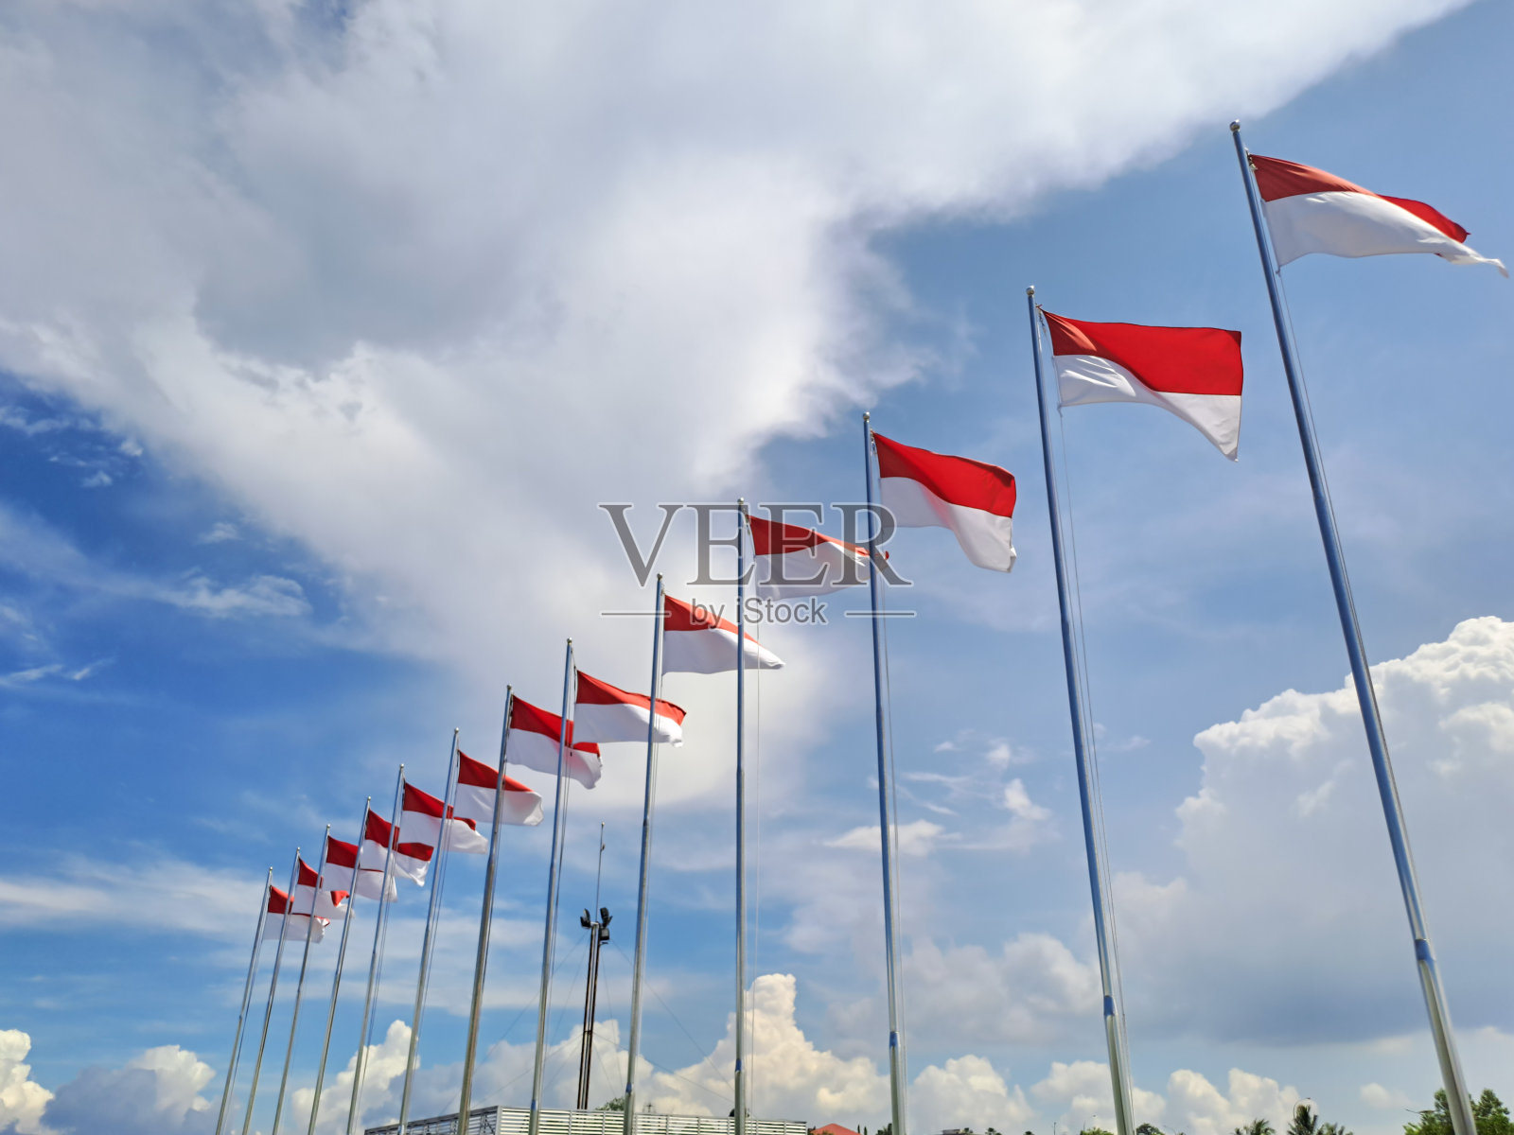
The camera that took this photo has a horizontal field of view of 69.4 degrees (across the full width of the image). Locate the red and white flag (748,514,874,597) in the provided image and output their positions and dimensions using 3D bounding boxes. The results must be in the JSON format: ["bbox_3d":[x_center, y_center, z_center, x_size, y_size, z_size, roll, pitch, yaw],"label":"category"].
[{"bbox_3d":[0.728,-0.168,12.877,1.640,1.130,0.330,-2,-29,3],"label":"red and white flag"}]

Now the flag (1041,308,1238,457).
[{"bbox_3d":[3.175,-1.521,9.109,1.700,1.400,0.400,-4,-27,7],"label":"flag"}]

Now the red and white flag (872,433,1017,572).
[{"bbox_3d":[1.972,-0.697,11.272,1.440,1.760,0.330,-2,-29,3],"label":"red and white flag"}]

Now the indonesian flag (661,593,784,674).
[{"bbox_3d":[-0.443,0.856,14.443,1.600,1.200,0.330,-2,-29,3],"label":"indonesian flag"}]

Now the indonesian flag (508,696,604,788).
[{"bbox_3d":[-3.303,2.872,17.954,1.650,1.400,0.400,-4,-27,7],"label":"indonesian flag"}]

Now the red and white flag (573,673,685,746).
[{"bbox_3d":[-1.832,2.083,15.963,1.800,1.200,0.400,-4,-27,7],"label":"red and white flag"}]

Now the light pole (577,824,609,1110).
[{"bbox_3d":[-5.059,12.664,33.566,1.000,9.560,0.900,4,-27,-8],"label":"light pole"}]

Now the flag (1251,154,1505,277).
[{"bbox_3d":[4.246,-2.424,7.556,1.580,1.150,0.400,-4,-27,7],"label":"flag"}]

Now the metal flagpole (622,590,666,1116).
[{"bbox_3d":[-1.296,3.958,12.758,0.090,8.800,0.090,-2,-29,3],"label":"metal flagpole"}]

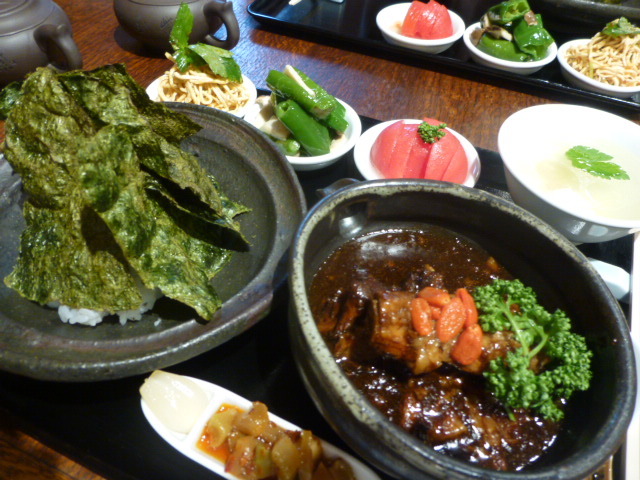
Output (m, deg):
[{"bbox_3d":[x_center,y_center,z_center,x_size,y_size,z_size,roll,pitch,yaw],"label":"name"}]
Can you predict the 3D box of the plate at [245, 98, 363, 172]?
[{"bbox_3d":[-0.014,-0.081,0.368,0.092,0.027,0.092,2,50,-2],"label":"plate"}]

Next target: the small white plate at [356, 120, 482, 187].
[{"bbox_3d":[0.071,-0.052,0.349,0.092,0.027,0.092,2,50,-2],"label":"small white plate"}]

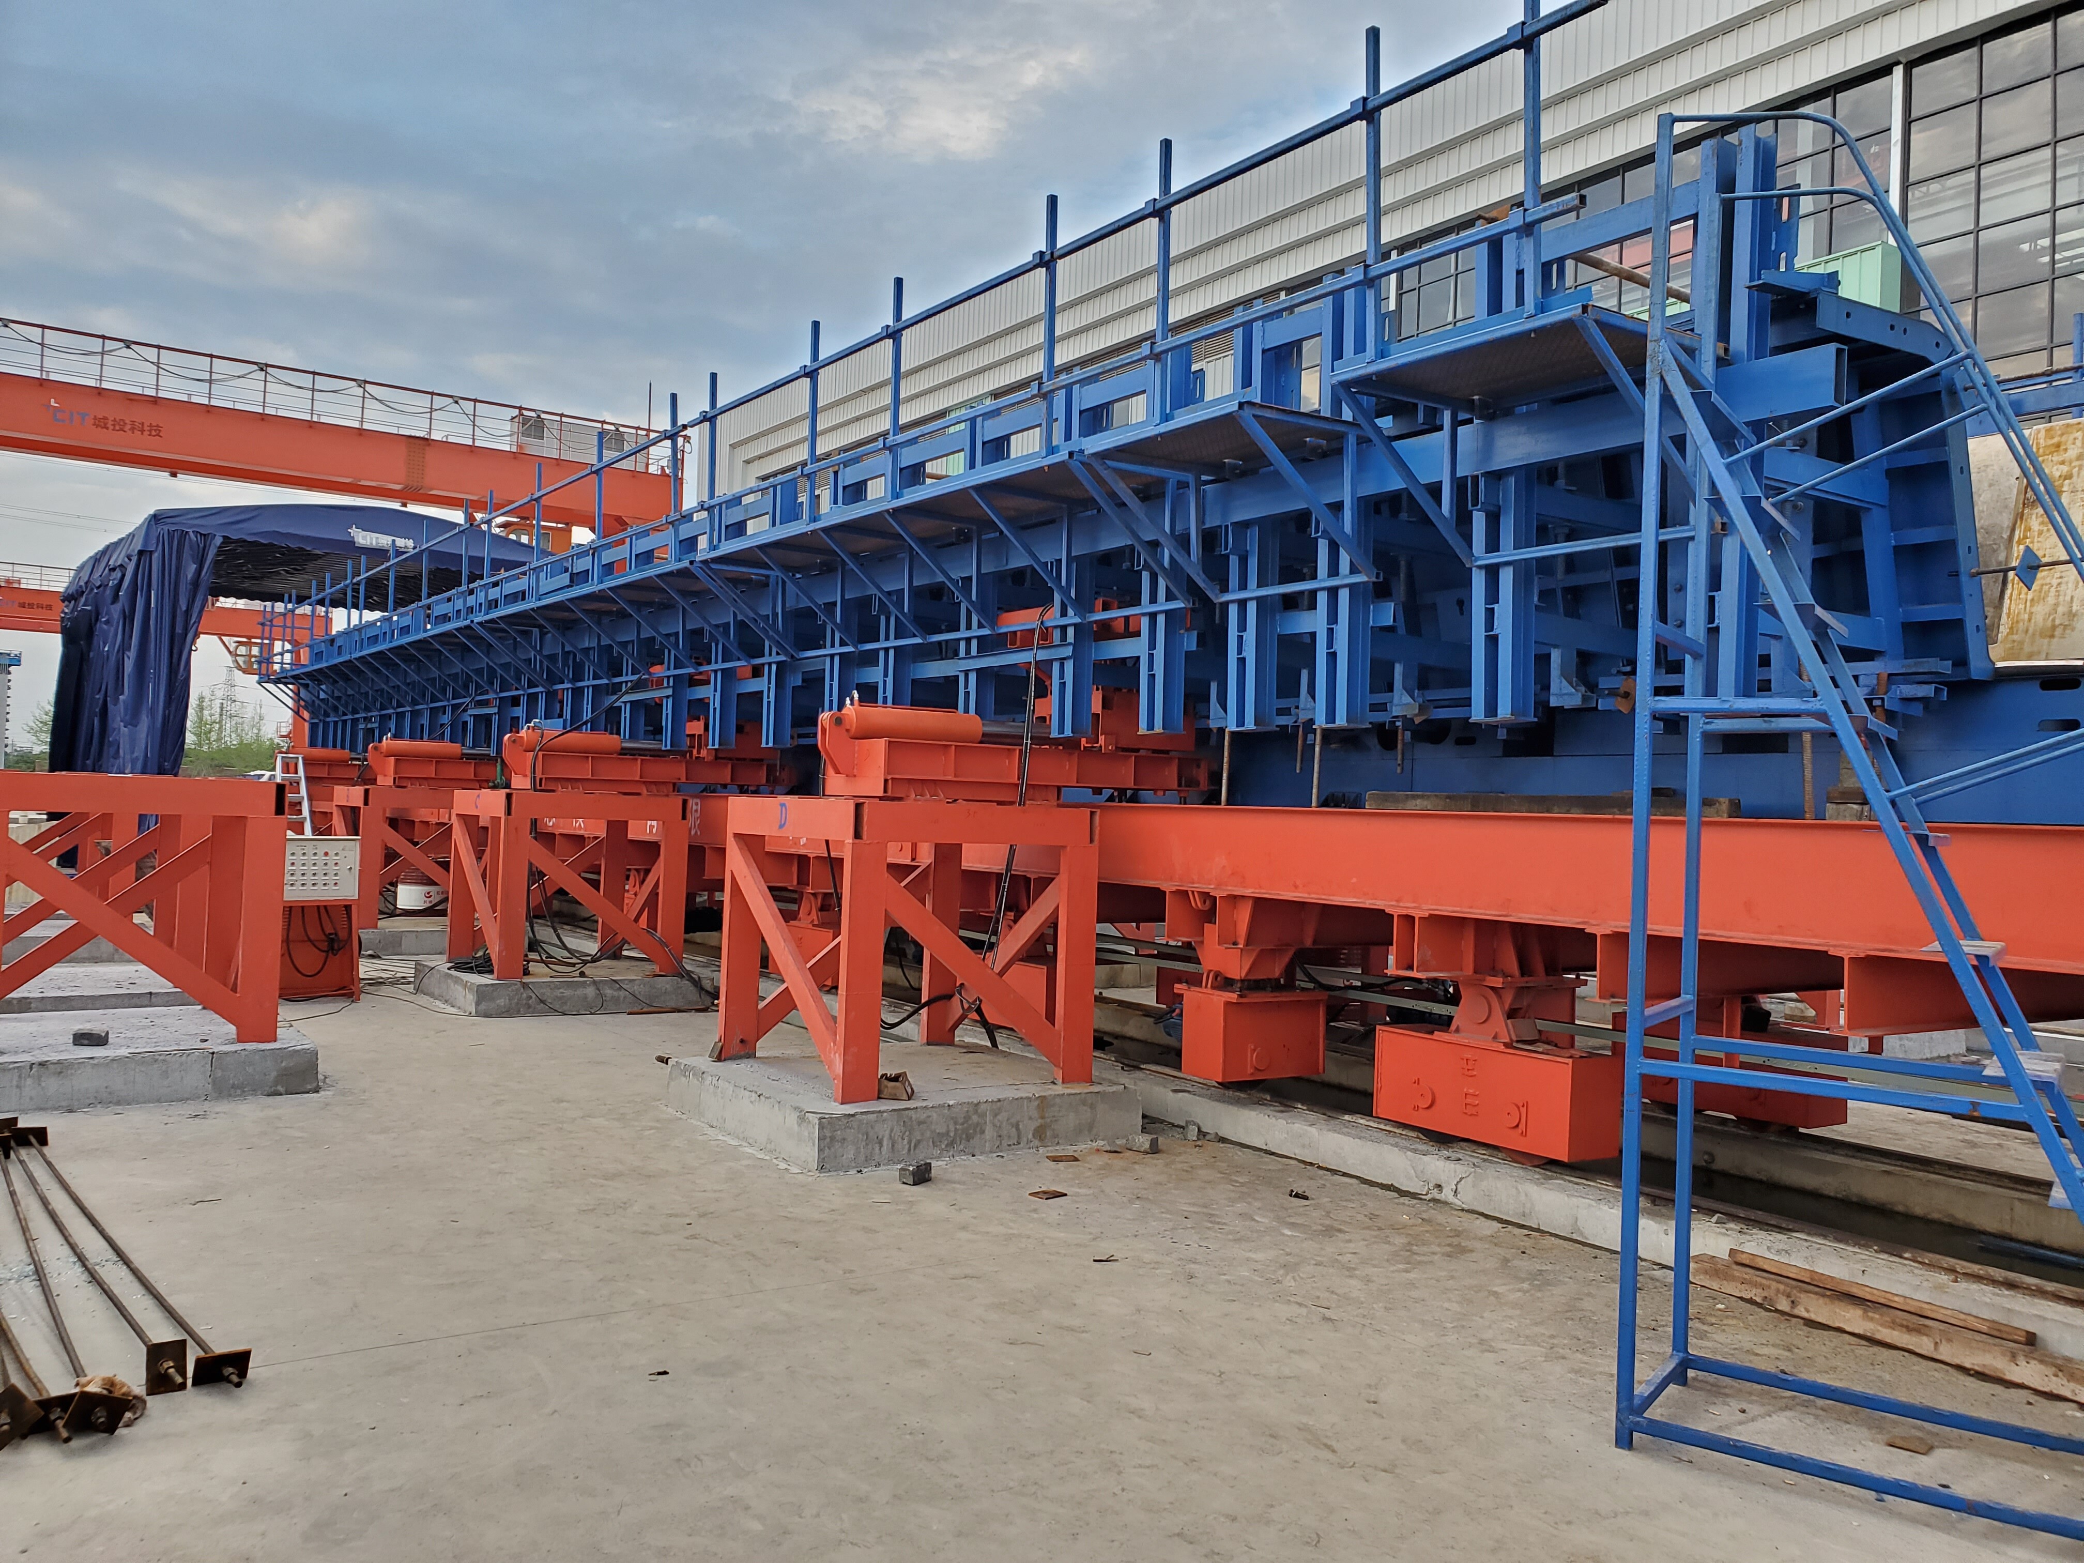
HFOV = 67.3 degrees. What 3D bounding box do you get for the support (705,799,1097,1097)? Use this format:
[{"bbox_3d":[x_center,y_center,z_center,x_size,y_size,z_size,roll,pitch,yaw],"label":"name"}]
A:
[{"bbox_3d":[-0.693,0.811,8.129,1.427,1.380,1.335,3,-2,-36],"label":"support"}]

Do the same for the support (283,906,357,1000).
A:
[{"bbox_3d":[-5.451,1.273,11.693,0.598,0.744,0.324,3,-2,-43],"label":"support"}]

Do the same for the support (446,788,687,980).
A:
[{"bbox_3d":[-3.806,0.801,12.550,1.427,1.380,1.335,3,-2,-36],"label":"support"}]

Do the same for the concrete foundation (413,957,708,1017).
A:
[{"bbox_3d":[-3.810,1.603,12.419,1.803,0.230,1.695,3,-2,-36],"label":"concrete foundation"}]

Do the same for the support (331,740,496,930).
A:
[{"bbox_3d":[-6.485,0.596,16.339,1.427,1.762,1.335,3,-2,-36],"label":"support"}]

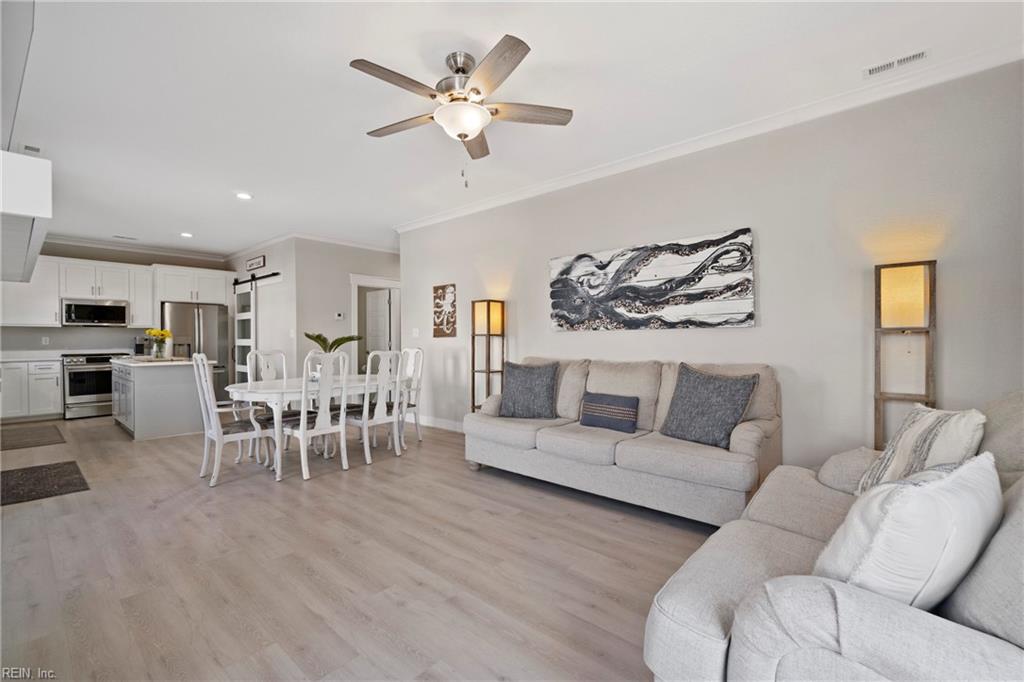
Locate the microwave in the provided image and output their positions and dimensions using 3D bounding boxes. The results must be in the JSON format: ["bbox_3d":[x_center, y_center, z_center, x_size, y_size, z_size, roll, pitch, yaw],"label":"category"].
[{"bbox_3d":[-6.711,-0.431,6.884,0.410,0.410,0.760,0,1,41],"label":"microwave"}]

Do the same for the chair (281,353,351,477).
[{"bbox_3d":[-1.787,0.625,3.869,0.580,1.075,0.545,0,0,41],"label":"chair"}]

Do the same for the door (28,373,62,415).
[{"bbox_3d":[-6.550,0.751,5.993,0.025,0.580,0.310,0,1,41],"label":"door"}]

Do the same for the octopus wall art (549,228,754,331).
[{"bbox_3d":[1.105,-0.477,3.780,1.855,0.765,0.045,0,0,41],"label":"octopus wall art"}]

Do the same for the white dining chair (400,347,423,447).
[{"bbox_3d":[-1.355,0.621,4.893,0.560,1.070,0.570,0,1,41],"label":"white dining chair"}]

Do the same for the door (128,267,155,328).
[{"bbox_3d":[-6.263,-0.741,7.213,0.025,0.965,0.315,0,1,41],"label":"door"}]

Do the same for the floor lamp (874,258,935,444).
[{"bbox_3d":[2.336,0.357,2.546,0.260,1.600,0.260,0,1,41],"label":"floor lamp"}]

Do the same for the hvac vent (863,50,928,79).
[{"bbox_3d":[2.243,-1.615,2.496,0.290,0.015,0.130,0,1,41],"label":"hvac vent"}]

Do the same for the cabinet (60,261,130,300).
[{"bbox_3d":[-6.802,-0.944,6.956,0.330,0.580,0.805,0,0,41],"label":"cabinet"}]

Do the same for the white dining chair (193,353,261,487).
[{"bbox_3d":[-2.380,0.629,3.703,0.580,1.075,0.570,0,0,41],"label":"white dining chair"}]

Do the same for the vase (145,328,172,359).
[{"bbox_3d":[-4.846,0.044,5.873,0.290,0.410,0.290,0,1,41],"label":"vase"}]

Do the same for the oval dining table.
[{"bbox_3d":[-1.838,0.780,4.301,1.060,0.760,1.780,0,0,41],"label":"oval dining table"}]

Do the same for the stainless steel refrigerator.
[{"bbox_3d":[-5.725,0.260,7.661,0.820,1.787,0.910,0,1,41],"label":"stainless steel refrigerator"}]

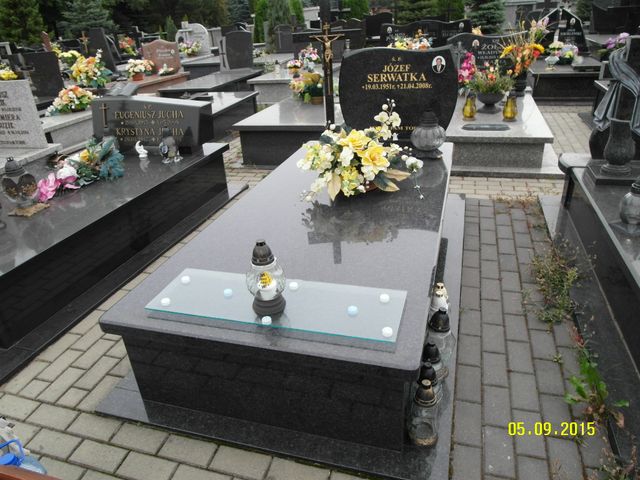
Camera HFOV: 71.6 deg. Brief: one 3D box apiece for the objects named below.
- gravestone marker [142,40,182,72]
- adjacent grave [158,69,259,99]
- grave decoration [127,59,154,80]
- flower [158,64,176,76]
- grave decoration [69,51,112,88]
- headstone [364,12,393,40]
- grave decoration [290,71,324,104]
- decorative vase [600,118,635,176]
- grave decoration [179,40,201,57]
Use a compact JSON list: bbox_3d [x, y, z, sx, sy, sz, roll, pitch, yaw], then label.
[{"bbox_3d":[-3.323,-3.864,9.315,0.820,0.630,0.140,5,28,17],"label":"gravestone marker"},{"bbox_3d":[-1.970,-2.920,8.504,1.010,0.343,2.222,5,29,17],"label":"adjacent grave"},{"bbox_3d":[-3.339,-3.177,8.288,0.480,0.370,0.430,5,28,17],"label":"grave decoration"},{"bbox_3d":[-3.072,-3.415,8.938,0.340,0.220,0.270,5,29,17],"label":"flower"},{"bbox_3d":[-4.063,-3.023,7.890,0.660,0.620,0.520,5,29,17],"label":"grave decoration"},{"bbox_3d":[1.686,-6.032,12.568,0.750,0.700,0.130,5,28,17],"label":"headstone"},{"bbox_3d":[-0.120,-1.706,4.951,0.400,0.350,0.360,5,28,17],"label":"grave decoration"},{"bbox_3d":[1.762,-0.548,2.629,0.192,0.313,0.192,5,29,17],"label":"decorative vase"},{"bbox_3d":[-3.656,-5.365,12.430,0.550,0.400,0.420,5,29,17],"label":"grave decoration"}]

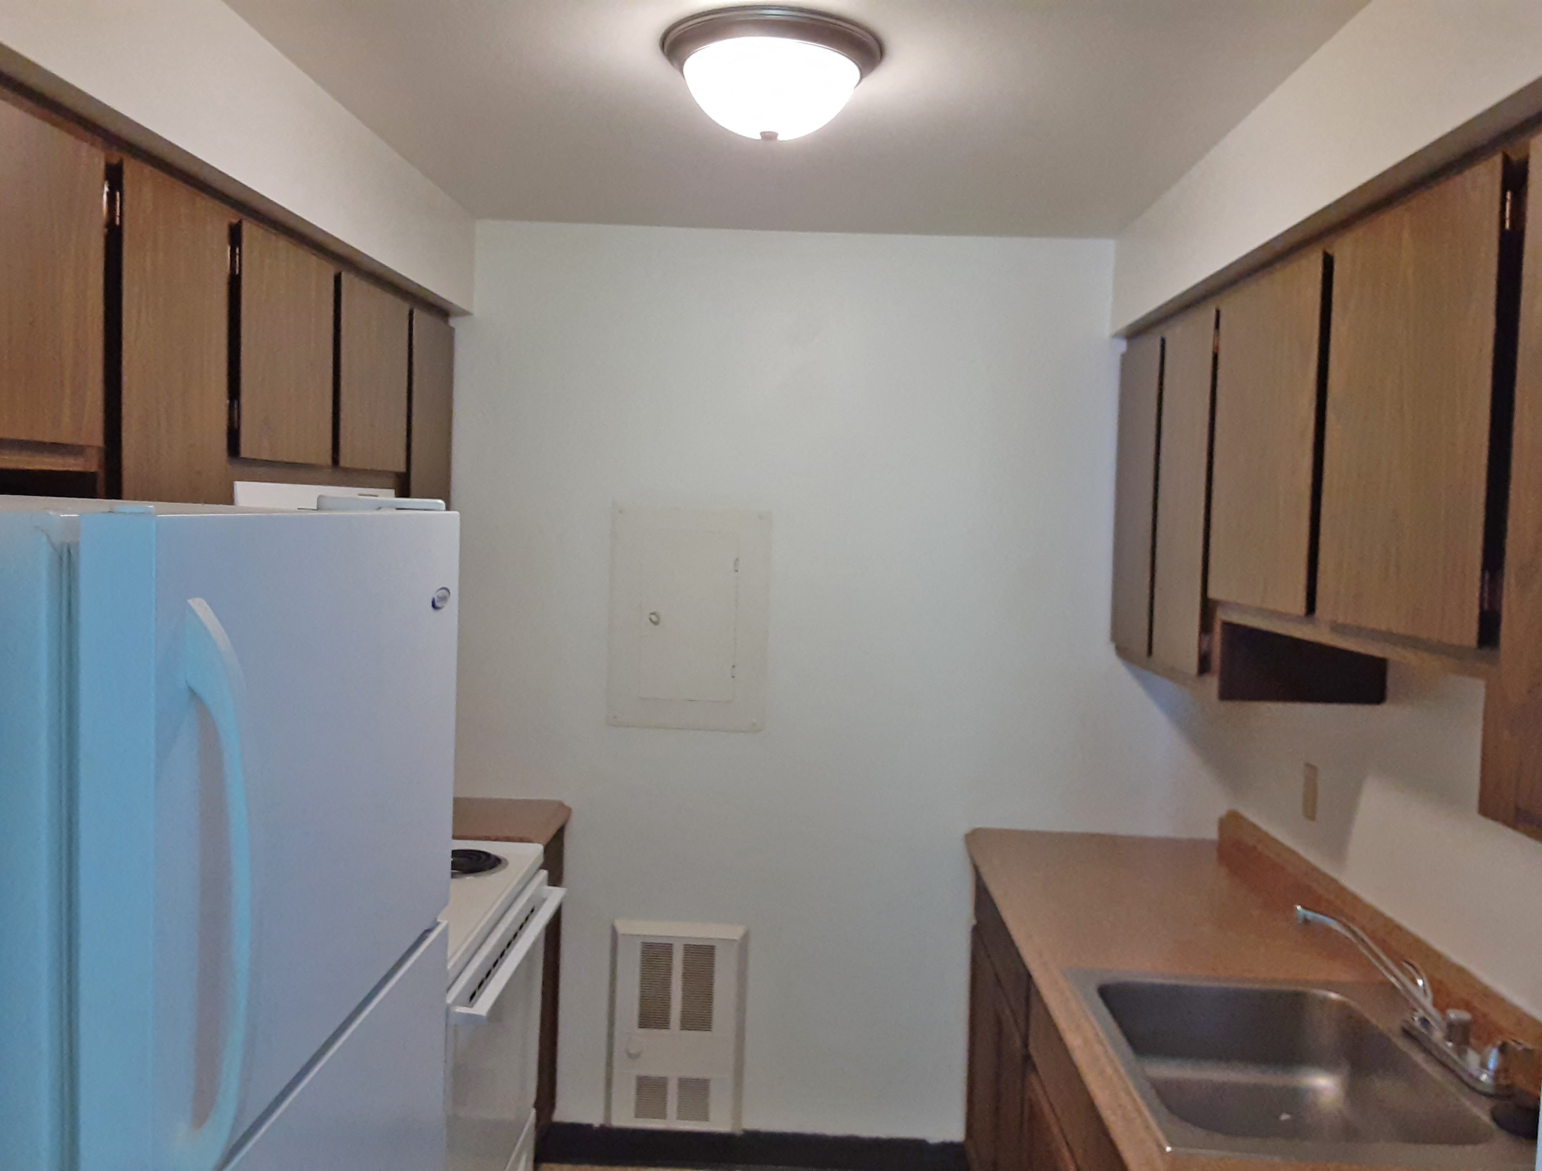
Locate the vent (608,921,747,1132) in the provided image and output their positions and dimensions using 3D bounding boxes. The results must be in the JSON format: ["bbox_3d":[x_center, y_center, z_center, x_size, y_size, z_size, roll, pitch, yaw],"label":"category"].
[{"bbox_3d":[-0.239,1.119,3.050,0.345,0.535,0.060,2,3,2],"label":"vent"}]

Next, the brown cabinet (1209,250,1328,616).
[{"bbox_3d":[0.967,-0.227,2.018,0.310,0.540,0.475,2,3,2],"label":"brown cabinet"}]

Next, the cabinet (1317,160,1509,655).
[{"bbox_3d":[0.949,-0.203,1.541,0.310,0.545,0.450,2,3,2],"label":"cabinet"}]

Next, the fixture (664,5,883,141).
[{"bbox_3d":[0.002,-0.735,1.830,0.334,0.135,0.334,2,3,2],"label":"fixture"}]

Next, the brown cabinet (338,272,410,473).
[{"bbox_3d":[-0.953,-0.420,2.474,0.310,0.366,0.392,2,3,2],"label":"brown cabinet"}]

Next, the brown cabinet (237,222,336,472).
[{"bbox_3d":[-0.968,-0.397,2.071,0.310,0.366,0.380,2,3,2],"label":"brown cabinet"}]

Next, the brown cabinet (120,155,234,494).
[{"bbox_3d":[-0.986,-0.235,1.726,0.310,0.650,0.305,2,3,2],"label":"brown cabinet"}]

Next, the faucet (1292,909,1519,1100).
[{"bbox_3d":[0.918,0.597,1.778,0.255,0.190,0.260,3,3,14],"label":"faucet"}]

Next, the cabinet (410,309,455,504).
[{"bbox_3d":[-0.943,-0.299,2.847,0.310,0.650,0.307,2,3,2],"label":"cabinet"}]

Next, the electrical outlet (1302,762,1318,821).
[{"bbox_3d":[1.116,0.430,2.526,0.015,0.113,0.067,2,3,2],"label":"electrical outlet"}]

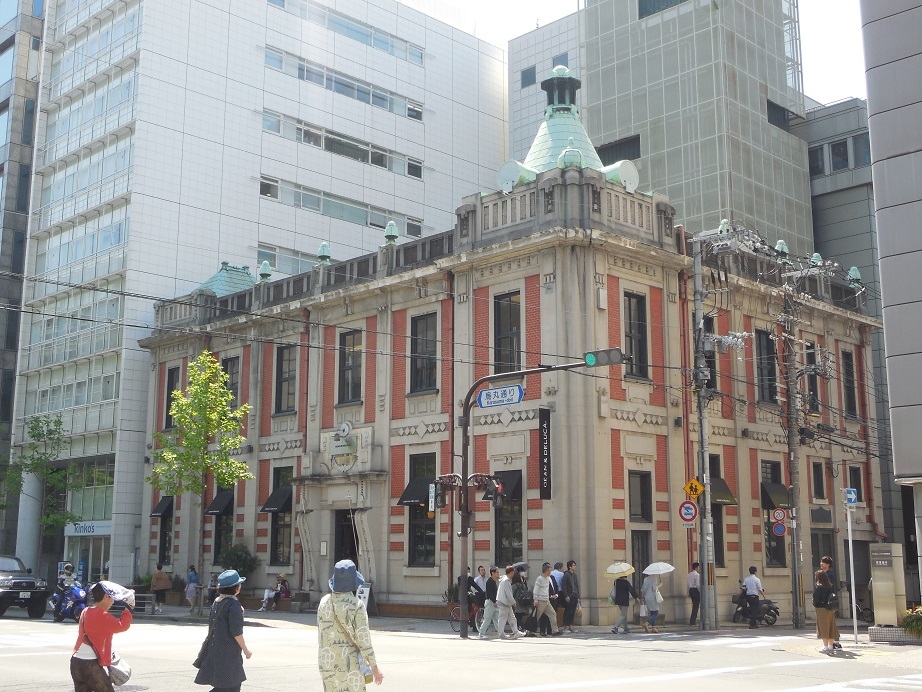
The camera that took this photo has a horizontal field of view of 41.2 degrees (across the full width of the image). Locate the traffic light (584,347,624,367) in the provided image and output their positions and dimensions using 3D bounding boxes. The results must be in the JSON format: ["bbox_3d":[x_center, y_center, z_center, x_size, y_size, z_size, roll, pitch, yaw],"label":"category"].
[{"bbox_3d":[3.092,0.241,26.592,1.020,0.340,0.180,-10,-9,44],"label":"traffic light"}]

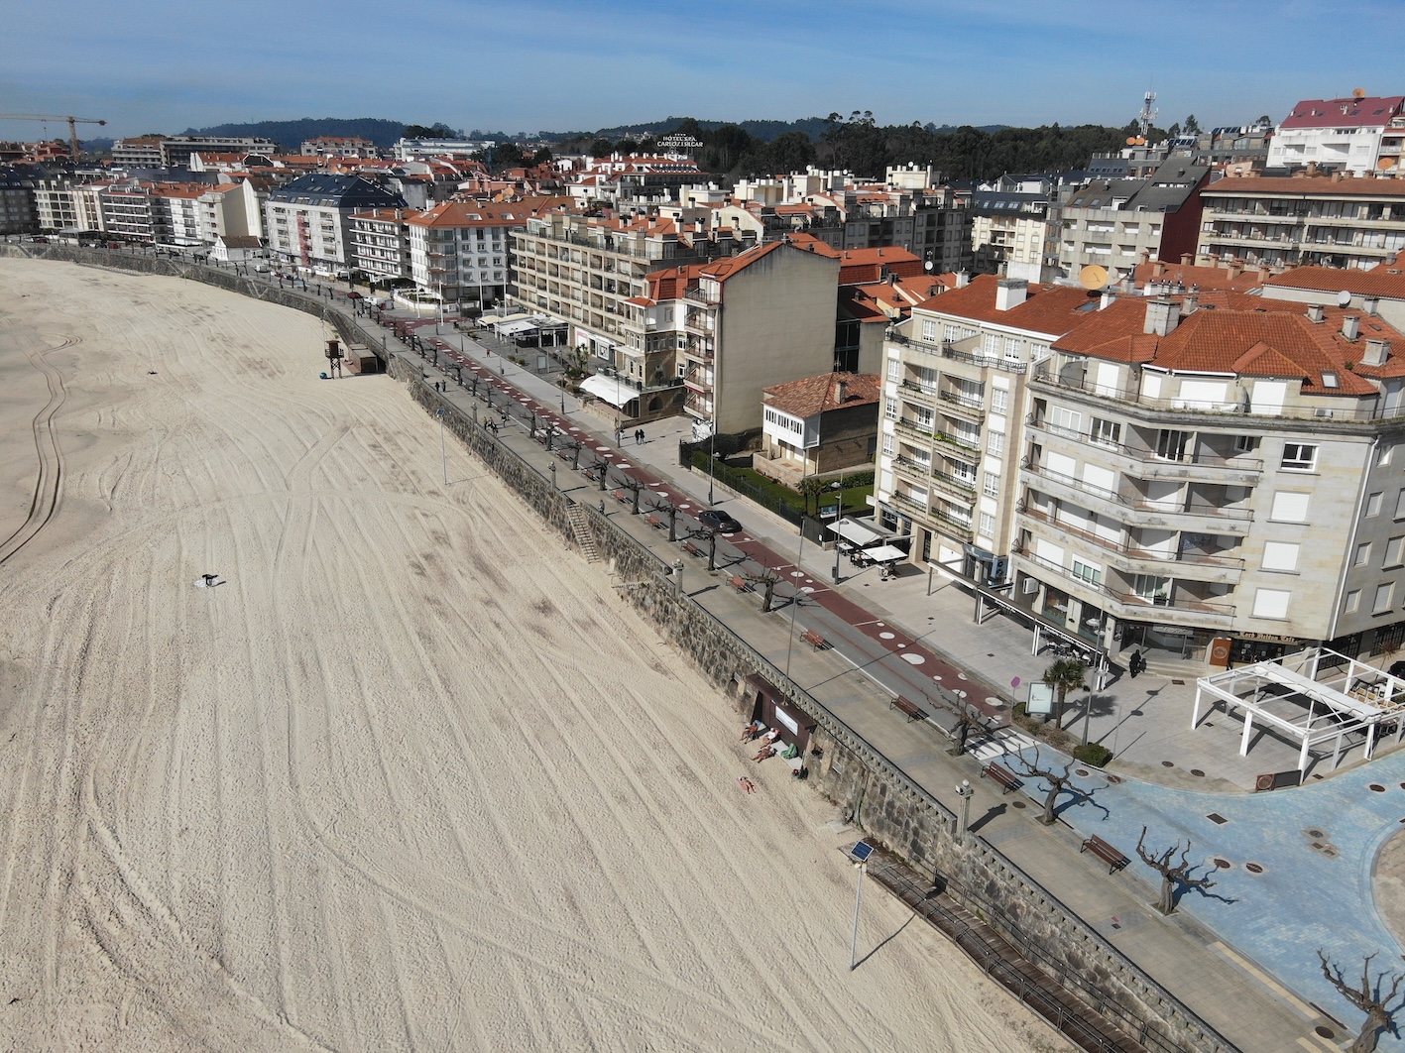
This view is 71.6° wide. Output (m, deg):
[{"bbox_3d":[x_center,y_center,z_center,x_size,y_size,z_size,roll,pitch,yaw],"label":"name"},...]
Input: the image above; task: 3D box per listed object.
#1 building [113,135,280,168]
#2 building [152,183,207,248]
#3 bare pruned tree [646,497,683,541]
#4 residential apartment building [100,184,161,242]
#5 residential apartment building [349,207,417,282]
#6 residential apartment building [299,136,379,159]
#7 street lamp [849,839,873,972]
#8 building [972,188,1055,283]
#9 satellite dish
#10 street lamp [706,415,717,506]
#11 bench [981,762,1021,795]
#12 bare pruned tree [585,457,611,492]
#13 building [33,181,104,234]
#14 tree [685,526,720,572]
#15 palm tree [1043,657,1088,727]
[{"bbox_3d":[-259.048,-190.912,498.000,75.000,18.500,19.000,-1,21,-2],"label":"building"},{"bbox_3d":[-170.039,-104.025,328.010,29.000,19.500,15.000,15,24,34],"label":"building"},{"bbox_3d":[-3.017,-0.518,78.877,2.900,3.600,2.500,0,21,0],"label":"bare pruned tree"},{"bbox_3d":[-185.778,-103.986,326.908,32.000,18.000,14.000,17,26,37],"label":"residential apartment building"},{"bbox_3d":[-71.855,-66.186,232.215,12.500,17.000,24.000,-17,27,-38],"label":"residential apartment building"},{"bbox_3d":[-161.609,-166.946,435.662,31.500,16.000,16.000,-3,21,-9],"label":"residential apartment building"},{"bbox_3d":[6.827,16.557,42.237,0.800,6.937,0.950,-16,26,-37],"label":"street lamp"},{"bbox_3d":[72.250,-64.105,216.686,15.000,20.300,23.300,-10,23,-25],"label":"building"},{"bbox_3d":[26.821,-17.084,66.748,1.950,1.700,1.000,8,21,20],"label":"satellite dish"},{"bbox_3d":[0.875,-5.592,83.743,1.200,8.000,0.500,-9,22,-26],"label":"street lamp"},{"bbox_3d":[14.840,12.471,48.612,0.650,0.750,1.700,-11,23,-27],"label":"bench"},{"bbox_3d":[-10.269,-5.101,94.876,2.506,3.420,2.506,0,20,0],"label":"bare pruned tree"},{"bbox_3d":[-226.674,-118.043,360.644,37.000,18.000,15.000,11,23,26],"label":"building"},{"bbox_3d":[0.012,1.776,76.410,2.613,3.812,2.613,-10,23,-25],"label":"tree"},{"bbox_3d":[19.671,9.224,52.629,2.300,4.000,2.300,7,22,19],"label":"palm tree"}]

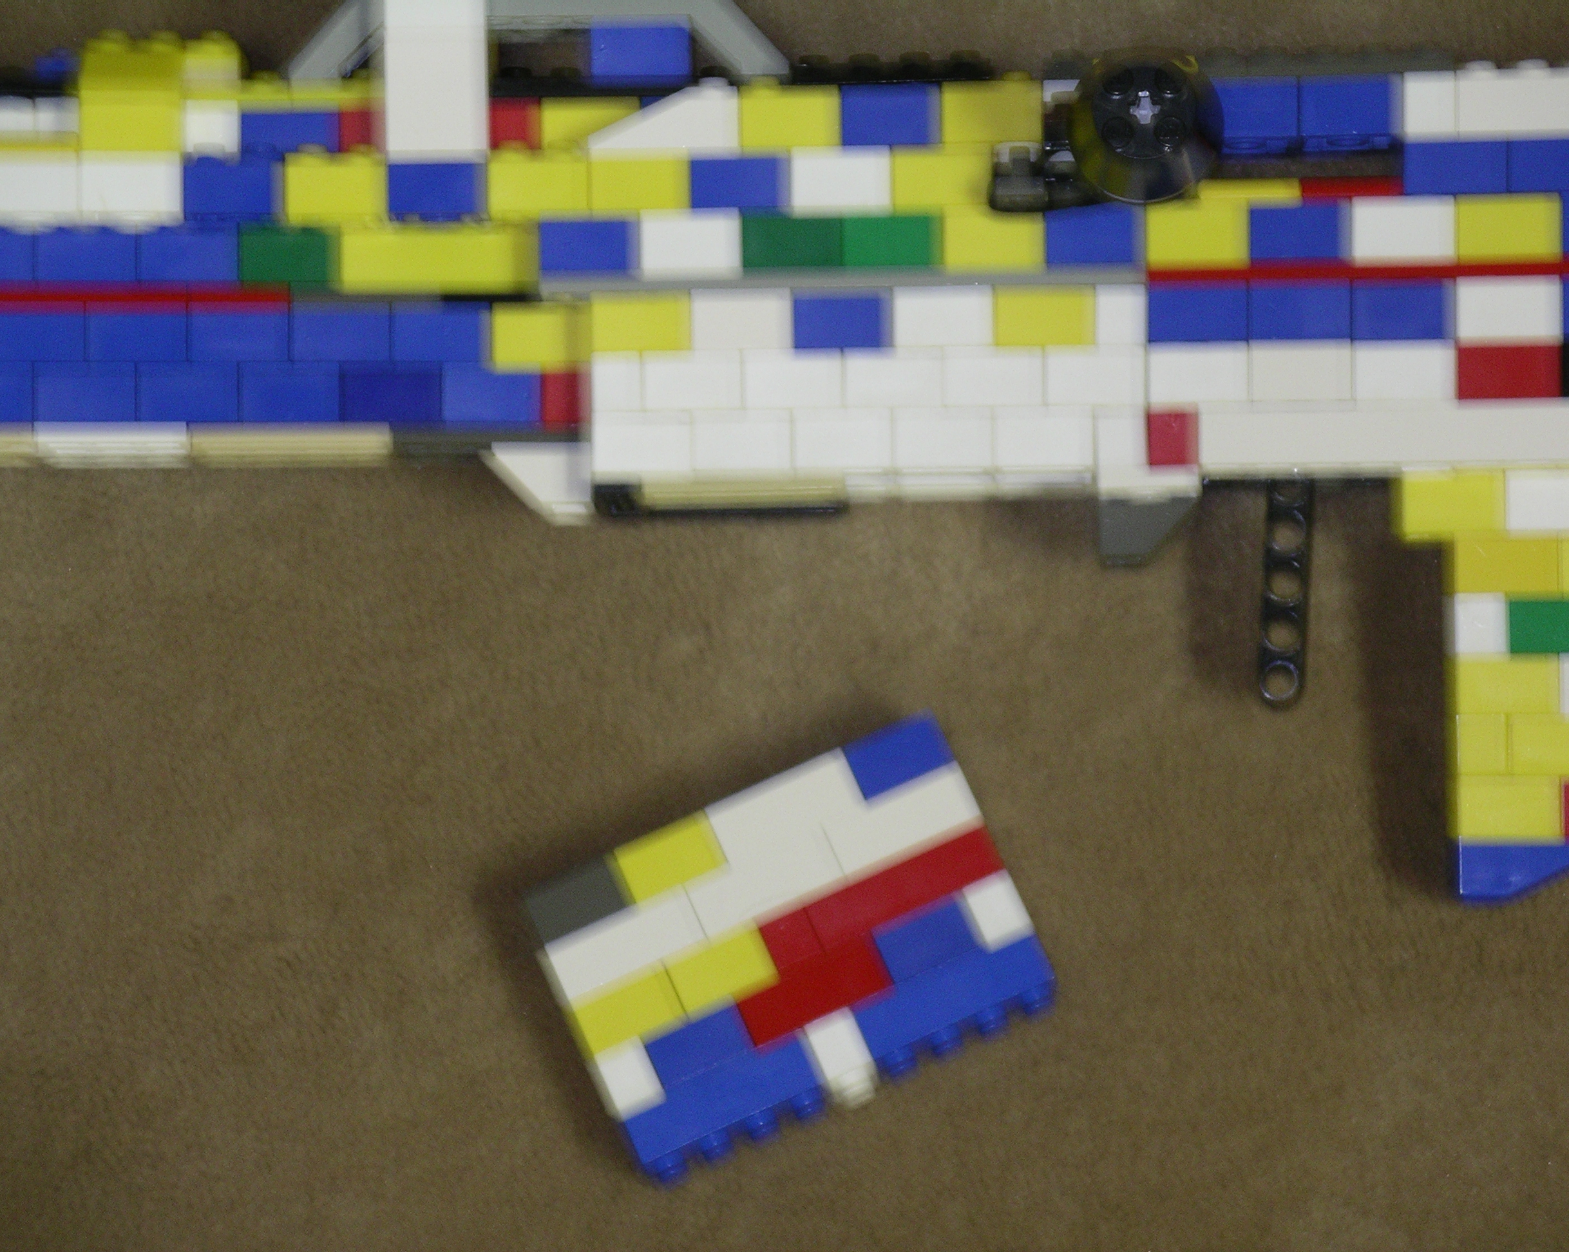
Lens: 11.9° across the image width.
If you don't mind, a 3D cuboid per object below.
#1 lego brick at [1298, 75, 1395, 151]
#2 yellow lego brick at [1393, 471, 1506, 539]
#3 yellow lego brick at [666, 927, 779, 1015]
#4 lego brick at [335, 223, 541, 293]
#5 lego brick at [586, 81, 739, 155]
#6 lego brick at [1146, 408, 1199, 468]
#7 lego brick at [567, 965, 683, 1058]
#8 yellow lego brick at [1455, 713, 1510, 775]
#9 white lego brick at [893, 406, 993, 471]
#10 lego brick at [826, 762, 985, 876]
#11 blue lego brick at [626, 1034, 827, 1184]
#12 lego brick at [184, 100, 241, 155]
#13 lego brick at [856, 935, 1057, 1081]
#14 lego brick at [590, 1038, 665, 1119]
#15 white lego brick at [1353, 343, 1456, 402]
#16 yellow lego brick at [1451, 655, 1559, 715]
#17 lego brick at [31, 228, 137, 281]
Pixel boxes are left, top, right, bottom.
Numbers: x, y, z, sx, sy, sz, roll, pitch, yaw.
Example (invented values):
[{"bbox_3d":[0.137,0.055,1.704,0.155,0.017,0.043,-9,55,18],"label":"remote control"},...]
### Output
[{"bbox_3d":[0.090,-0.082,1.196,0.016,0.016,0.011,-1,83,3],"label":"lego brick"},{"bbox_3d":[0.106,-0.019,1.191,0.016,0.015,0.011,-1,83,5],"label":"yellow lego brick"},{"bbox_3d":[-0.009,0.055,1.197,0.016,0.015,0.011,-24,84,1],"label":"yellow lego brick"},{"bbox_3d":[-0.055,-0.059,1.201,0.032,0.016,0.010,-1,90,0],"label":"lego brick"},{"bbox_3d":[-0.019,-0.081,1.204,0.024,0.013,0.011,-1,83,5],"label":"lego brick"},{"bbox_3d":[0.061,-0.030,1.188,0.008,0.011,0.011,-1,83,3],"label":"lego brick"},{"bbox_3d":[-0.025,0.062,1.209,0.016,0.016,0.010,-24,90,0],"label":"lego brick"},{"bbox_3d":[0.111,0.019,1.194,0.008,0.016,0.011,-1,83,3],"label":"yellow lego brick"},{"bbox_3d":[0.025,-0.030,1.205,0.016,0.016,0.010,-1,90,0],"label":"white lego brick"},{"bbox_3d":[0.019,0.032,1.197,0.024,0.015,0.011,-24,84,1],"label":"lego brick"},{"bbox_3d":[-0.009,0.077,1.214,0.032,0.016,0.011,-24,85,-2],"label":"blue lego brick"},{"bbox_3d":[-0.090,-0.079,1.193,0.008,0.010,0.011,0,85,3],"label":"lego brick"},{"bbox_3d":[0.028,0.060,1.208,0.032,0.016,0.011,-24,83,0],"label":"lego brick"},{"bbox_3d":[-0.024,0.073,1.209,0.008,0.016,0.011,-24,83,0],"label":"lego brick"},{"bbox_3d":[0.097,-0.040,1.184,0.016,0.015,0.011,0,85,3],"label":"white lego brick"},{"bbox_3d":[0.114,0.009,1.187,0.016,0.015,0.011,-1,83,5],"label":"yellow lego brick"},{"bbox_3d":[-0.111,-0.059,1.200,0.016,0.016,0.010,-1,90,0],"label":"lego brick"}]

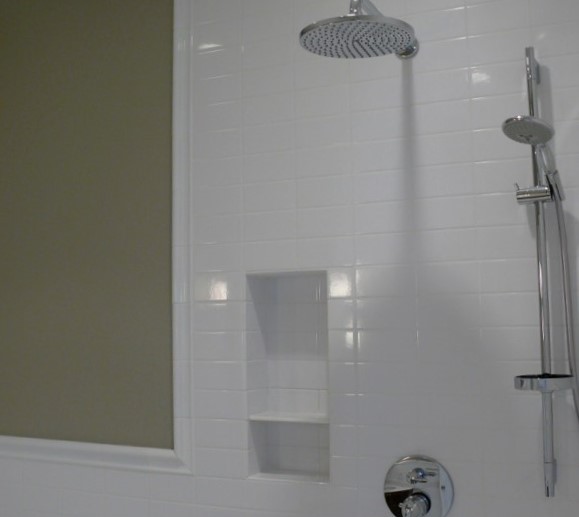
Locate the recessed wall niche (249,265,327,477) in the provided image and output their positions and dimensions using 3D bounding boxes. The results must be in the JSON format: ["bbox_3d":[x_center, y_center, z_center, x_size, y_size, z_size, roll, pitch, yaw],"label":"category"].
[{"bbox_3d":[0.016,0.306,2.053,0.230,0.538,0.102,-3,-6,24],"label":"recessed wall niche"}]

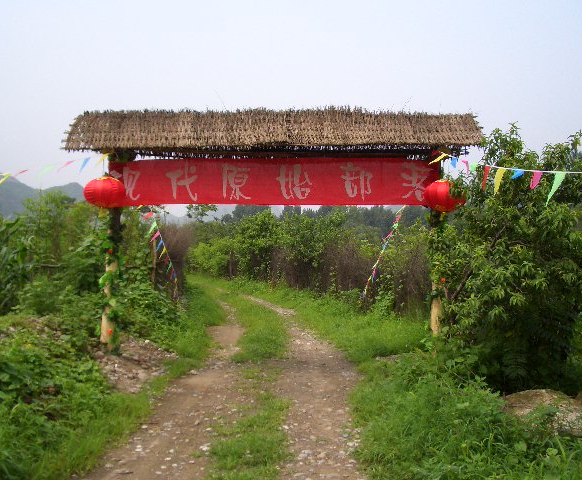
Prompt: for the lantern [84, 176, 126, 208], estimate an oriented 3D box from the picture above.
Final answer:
[{"bbox_3d":[-2.623,-0.668,9.100,0.590,0.460,0.590,0,0,0],"label":"lantern"}]

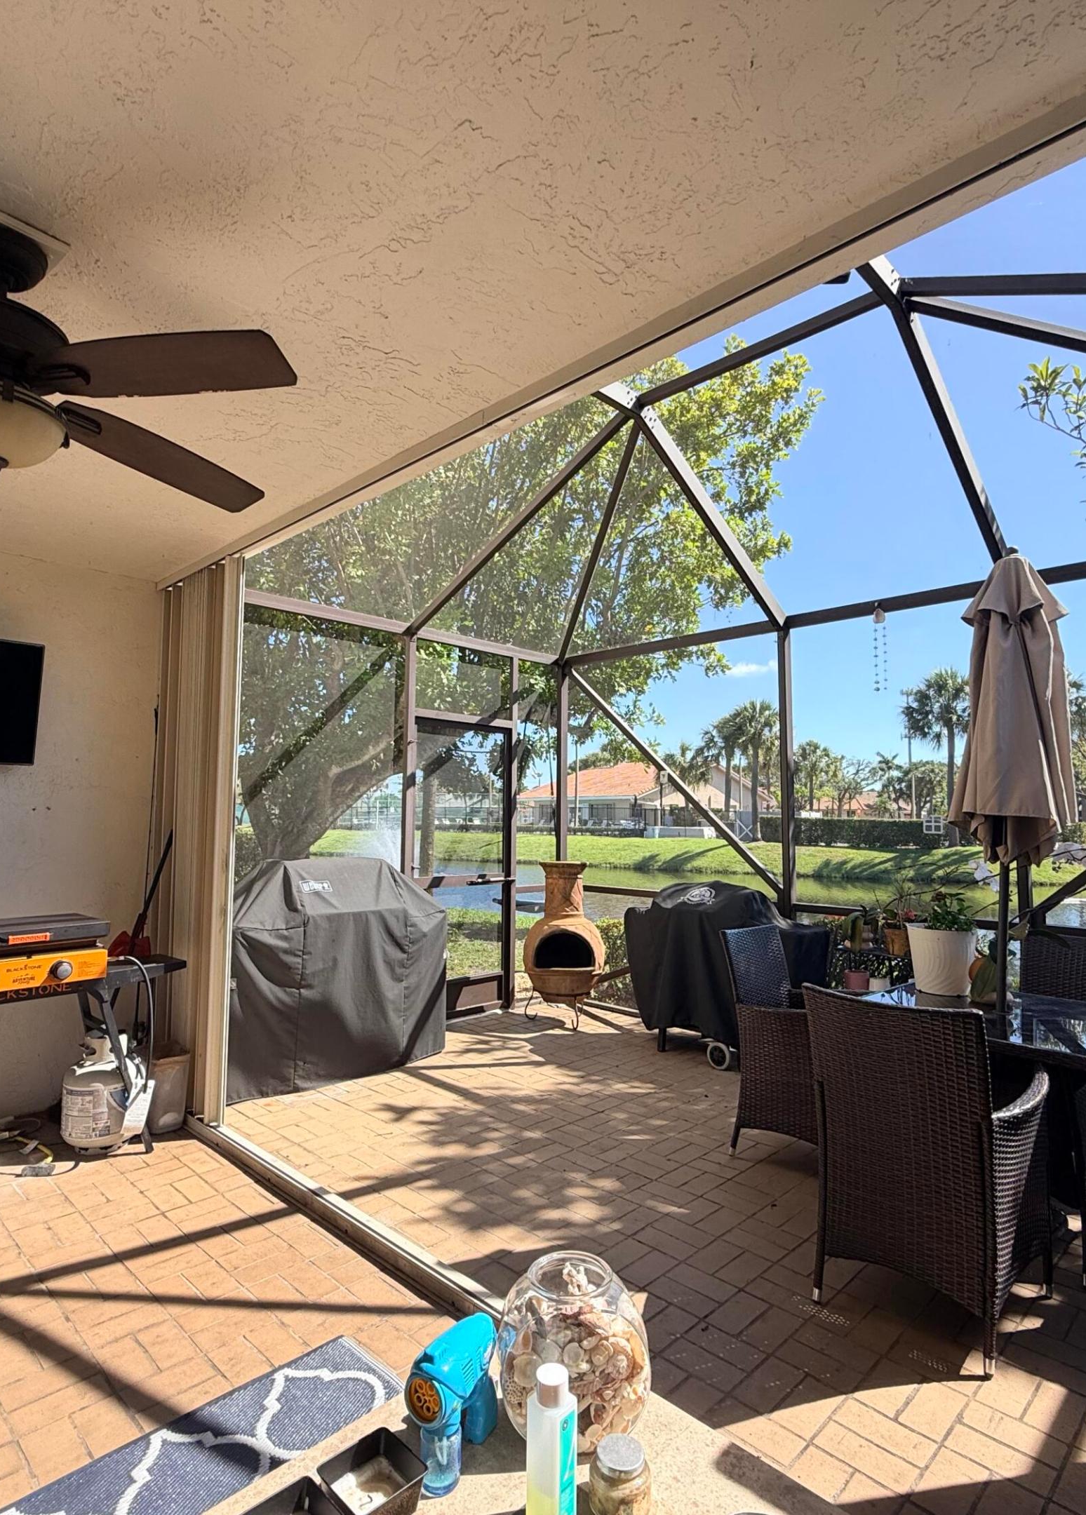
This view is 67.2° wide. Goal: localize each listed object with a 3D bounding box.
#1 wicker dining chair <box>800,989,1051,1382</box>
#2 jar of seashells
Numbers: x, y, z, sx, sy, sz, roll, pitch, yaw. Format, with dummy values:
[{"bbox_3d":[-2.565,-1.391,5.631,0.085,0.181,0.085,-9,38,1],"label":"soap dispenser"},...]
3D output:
[{"bbox_3d":[1.115,1.115,2.379,0.540,0.900,0.620,-4,-6,45],"label":"wicker dining chair"},{"bbox_3d":[0.035,0.671,0.932,0.175,0.160,0.175,0,-4,0],"label":"jar of seashells"}]

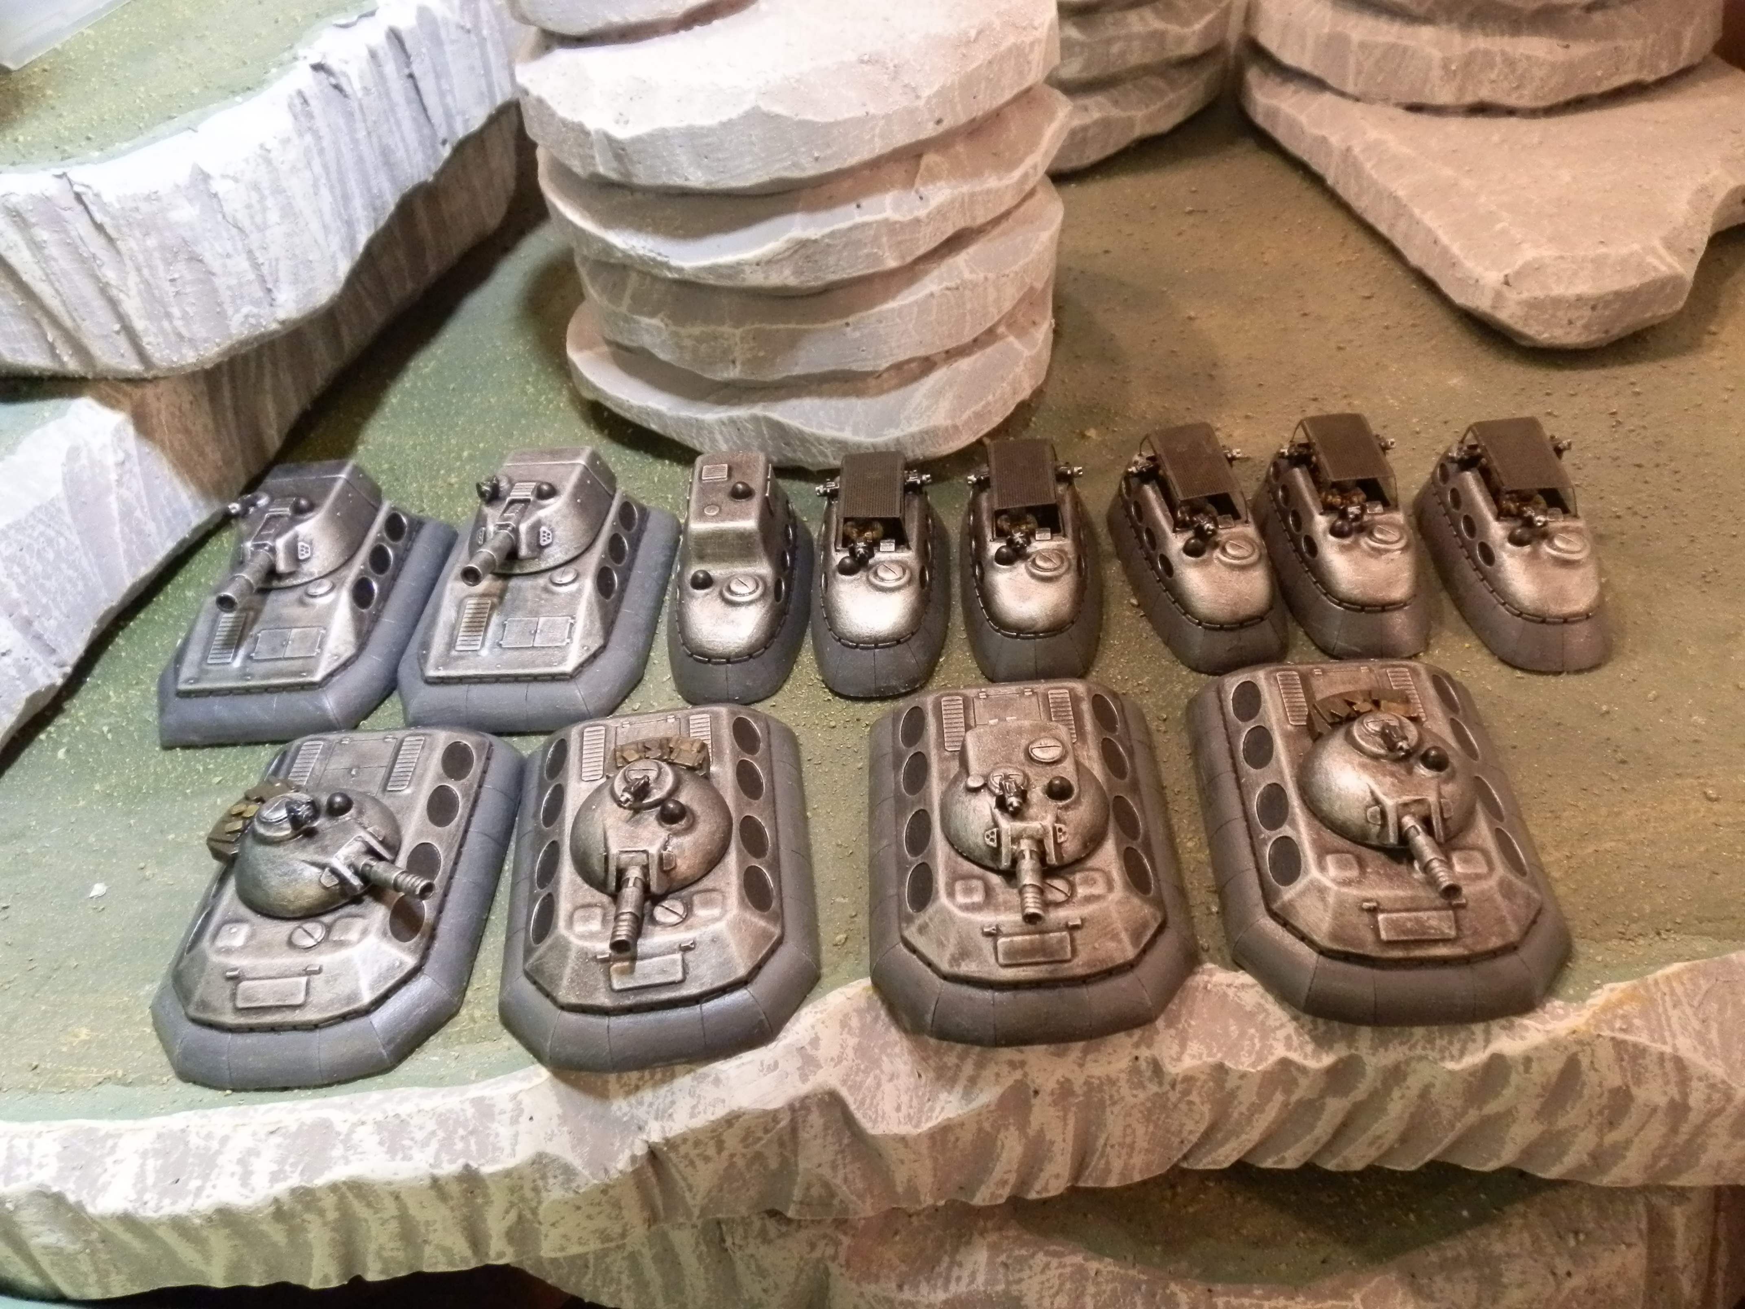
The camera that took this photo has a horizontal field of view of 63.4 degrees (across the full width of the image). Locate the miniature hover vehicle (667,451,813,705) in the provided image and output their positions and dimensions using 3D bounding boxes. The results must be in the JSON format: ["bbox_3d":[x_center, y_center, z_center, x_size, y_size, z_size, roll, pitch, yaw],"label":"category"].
[{"bbox_3d":[-0.034,-0.021,0.344,0.036,0.029,0.069,-4,42,3],"label":"miniature hover vehicle"}]

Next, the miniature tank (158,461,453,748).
[{"bbox_3d":[-0.146,-0.018,0.354,0.062,0.031,0.085,-2,42,5],"label":"miniature tank"}]

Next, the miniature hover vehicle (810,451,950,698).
[{"bbox_3d":[0.001,-0.023,0.344,0.036,0.026,0.069,-2,42,5],"label":"miniature hover vehicle"}]

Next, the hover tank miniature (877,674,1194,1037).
[{"bbox_3d":[0.029,0.029,0.278,0.061,0.033,0.091,-4,42,2],"label":"hover tank miniature"}]

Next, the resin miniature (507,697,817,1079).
[{"bbox_3d":[-0.044,0.034,0.281,0.061,0.033,0.091,-8,42,-1],"label":"resin miniature"}]

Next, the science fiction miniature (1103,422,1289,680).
[{"bbox_3d":[0.081,-0.027,0.339,0.036,0.026,0.069,-8,42,-1],"label":"science fiction miniature"}]

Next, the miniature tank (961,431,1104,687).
[{"bbox_3d":[0.038,-0.025,0.342,0.036,0.026,0.069,-3,42,4],"label":"miniature tank"}]

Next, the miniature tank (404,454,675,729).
[{"bbox_3d":[-0.084,-0.021,0.349,0.062,0.031,0.085,0,42,7],"label":"miniature tank"}]

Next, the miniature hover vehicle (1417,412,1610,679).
[{"bbox_3d":[0.154,-0.029,0.331,0.036,0.026,0.069,-2,42,5],"label":"miniature hover vehicle"}]

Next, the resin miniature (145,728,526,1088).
[{"bbox_3d":[-0.109,0.038,0.284,0.061,0.033,0.091,-3,42,4],"label":"resin miniature"}]

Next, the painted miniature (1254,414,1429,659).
[{"bbox_3d":[0.116,-0.031,0.338,0.036,0.026,0.069,-4,42,3],"label":"painted miniature"}]

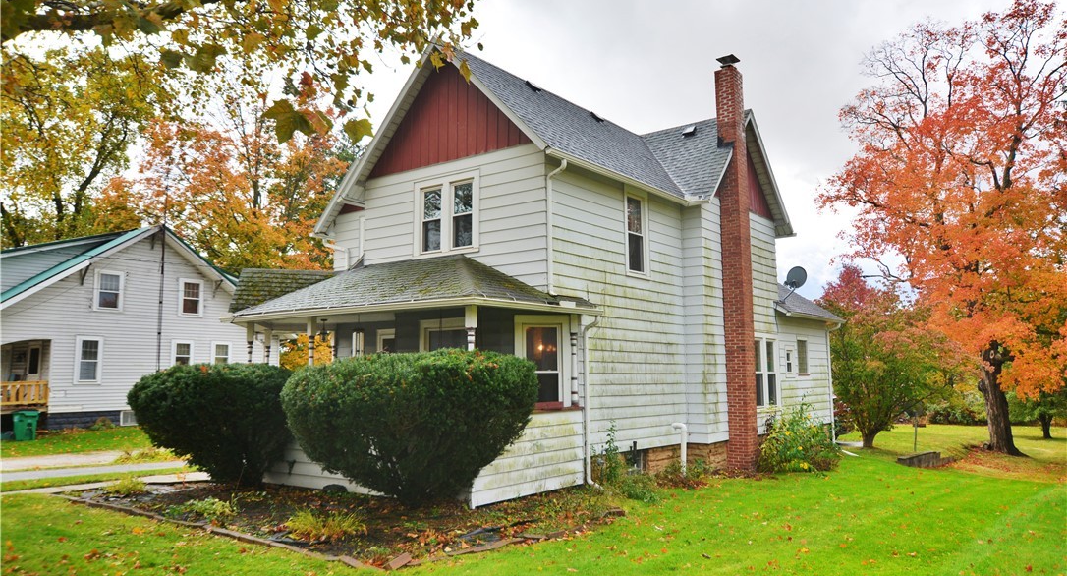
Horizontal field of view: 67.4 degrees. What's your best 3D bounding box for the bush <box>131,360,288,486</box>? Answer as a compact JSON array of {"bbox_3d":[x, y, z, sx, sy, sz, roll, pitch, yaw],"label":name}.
[{"bbox_3d":[-5.304,2.252,13.150,2.650,2.000,2.450,-5,-8,36],"label":"bush"}]

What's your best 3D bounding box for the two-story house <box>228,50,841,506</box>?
[{"bbox_3d":[0.978,-0.369,19.265,8.200,8.750,15.700,-5,-8,36],"label":"two-story house"}]

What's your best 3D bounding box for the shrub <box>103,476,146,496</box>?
[{"bbox_3d":[-6.700,3.233,13.100,0.680,0.360,0.620,-5,-8,36],"label":"shrub"}]

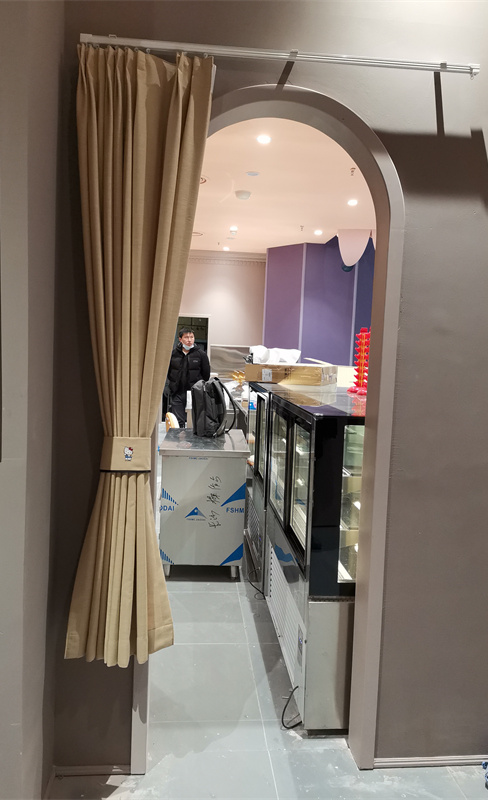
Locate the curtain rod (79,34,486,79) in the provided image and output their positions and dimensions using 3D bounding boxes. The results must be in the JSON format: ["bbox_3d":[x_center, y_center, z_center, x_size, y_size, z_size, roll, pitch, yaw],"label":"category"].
[{"bbox_3d":[0.127,-1.030,1.793,1.205,0.031,0.048,1,5,-5],"label":"curtain rod"}]

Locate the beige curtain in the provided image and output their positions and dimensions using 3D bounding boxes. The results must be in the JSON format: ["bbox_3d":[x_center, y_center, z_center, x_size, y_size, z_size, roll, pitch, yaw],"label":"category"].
[{"bbox_3d":[-0.318,-0.090,1.827,0.405,1.840,0.140,1,5,-5],"label":"beige curtain"}]

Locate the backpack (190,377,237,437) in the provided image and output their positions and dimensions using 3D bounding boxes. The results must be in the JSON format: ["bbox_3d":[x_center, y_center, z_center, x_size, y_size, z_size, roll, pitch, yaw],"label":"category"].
[{"bbox_3d":[-0.219,0.042,4.281,0.260,0.420,0.310,3,5,16],"label":"backpack"}]

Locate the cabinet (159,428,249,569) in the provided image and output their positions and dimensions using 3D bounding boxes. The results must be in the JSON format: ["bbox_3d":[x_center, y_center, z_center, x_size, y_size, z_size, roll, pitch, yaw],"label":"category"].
[{"bbox_3d":[-0.277,0.661,4.129,0.550,0.795,0.995,2,5,-4],"label":"cabinet"}]

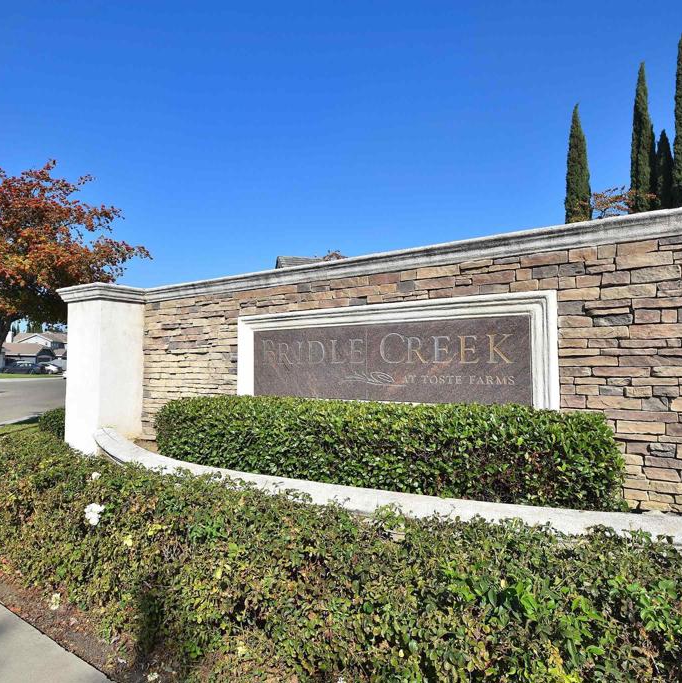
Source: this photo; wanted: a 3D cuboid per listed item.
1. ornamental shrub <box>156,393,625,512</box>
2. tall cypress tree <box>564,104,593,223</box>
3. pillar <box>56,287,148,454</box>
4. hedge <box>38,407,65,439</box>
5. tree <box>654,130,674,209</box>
[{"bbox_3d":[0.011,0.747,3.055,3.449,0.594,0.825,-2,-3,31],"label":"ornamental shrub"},{"bbox_3d":[10.702,-4.008,19.252,1.200,13.050,1.200,-2,-3,29],"label":"tall cypress tree"},{"bbox_3d":[-3.072,0.550,5.693,0.900,2.480,0.900,-2,-3,30],"label":"pillar"},{"bbox_3d":[-4.672,1.525,7.242,0.850,0.860,0.850,-2,-3,30],"label":"hedge"},{"bbox_3d":[13.638,-3.458,17.729,1.100,10.900,1.100,0,-3,0],"label":"tree"}]

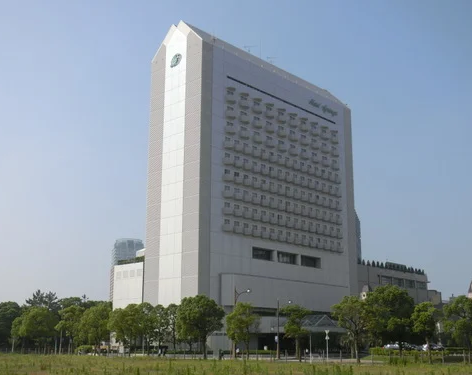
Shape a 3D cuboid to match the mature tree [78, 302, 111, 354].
[{"bbox_3d":[-21.237,21.401,97.714,4.970,8.118,4.970,3,-14,-12],"label":"mature tree"}]

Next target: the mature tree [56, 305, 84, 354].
[{"bbox_3d":[-27.486,23.918,108.963,4.820,8.160,4.820,3,-14,-13],"label":"mature tree"}]

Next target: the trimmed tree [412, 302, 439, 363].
[{"bbox_3d":[17.813,13.564,60.510,2.755,5.641,2.755,-4,-14,16],"label":"trimmed tree"}]

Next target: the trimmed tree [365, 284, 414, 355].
[{"bbox_3d":[21.032,18.488,90.164,6.980,9.860,6.980,-3,-14,13],"label":"trimmed tree"}]

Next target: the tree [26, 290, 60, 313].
[{"bbox_3d":[-42.096,29.554,143.077,8.155,13.862,8.155,4,-14,-16],"label":"tree"}]

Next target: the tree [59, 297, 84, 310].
[{"bbox_3d":[-35.325,29.494,138.973,5.780,12.027,5.780,3,-14,-14],"label":"tree"}]

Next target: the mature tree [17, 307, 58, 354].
[{"bbox_3d":[-33.887,24.620,111.340,7.206,8.348,7.206,4,-14,-16],"label":"mature tree"}]

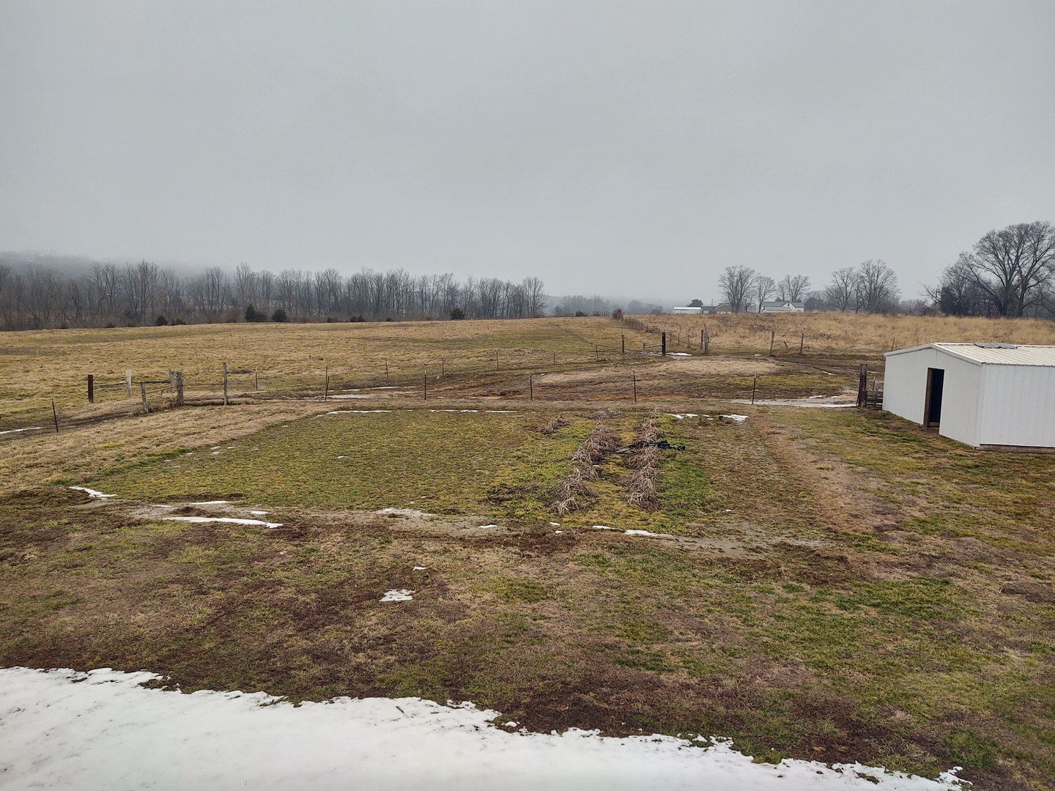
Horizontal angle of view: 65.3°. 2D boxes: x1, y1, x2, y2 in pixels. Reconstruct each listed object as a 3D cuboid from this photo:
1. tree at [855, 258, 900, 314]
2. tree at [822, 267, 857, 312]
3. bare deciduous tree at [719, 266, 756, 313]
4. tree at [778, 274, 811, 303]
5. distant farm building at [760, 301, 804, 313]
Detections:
[{"bbox_3d":[123.160,-38.340,290.000,15.980,19.460,14.380,0,6,0],"label":"tree"},{"bbox_3d":[112.130,-37.670,295.000,12.410,16.550,11.170,0,6,0],"label":"tree"},{"bbox_3d":[77.750,-39.260,305.000,14.050,17.720,12.650,0,6,0],"label":"bare deciduous tree"},{"bbox_3d":[111.960,-42.500,345.000,14.170,16.930,13.460,0,6,0],"label":"tree"},{"bbox_3d":[99.040,-34.050,320.000,16.500,5.290,10.000,0,6,5],"label":"distant farm building"}]

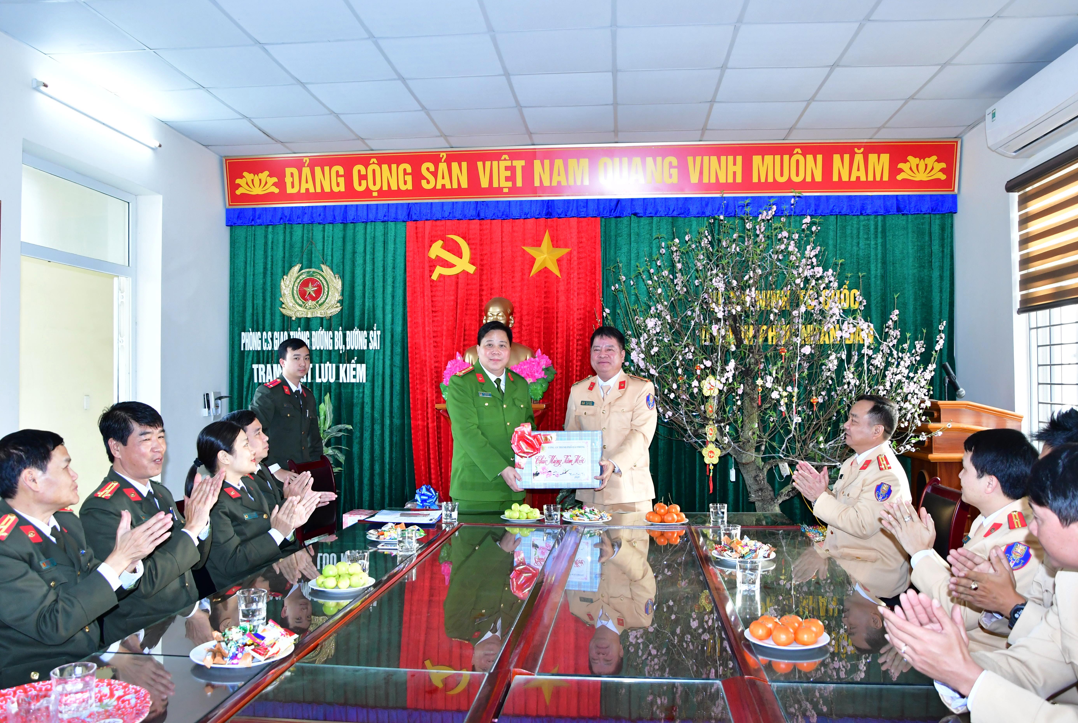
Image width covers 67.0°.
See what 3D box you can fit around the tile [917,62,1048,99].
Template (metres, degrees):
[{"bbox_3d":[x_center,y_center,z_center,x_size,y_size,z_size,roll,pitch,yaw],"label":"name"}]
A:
[{"bbox_3d":[2.488,-1.582,4.578,0.595,0.020,0.585,0,-1,6],"label":"tile"}]

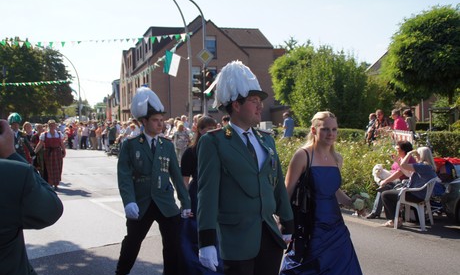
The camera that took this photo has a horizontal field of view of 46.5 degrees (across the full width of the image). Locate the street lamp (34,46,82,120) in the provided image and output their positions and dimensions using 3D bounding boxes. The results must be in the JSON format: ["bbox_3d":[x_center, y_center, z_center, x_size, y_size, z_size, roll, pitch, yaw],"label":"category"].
[{"bbox_3d":[-13.325,-3.370,41.500,3.700,7.700,0.350,-2,2,-16],"label":"street lamp"}]

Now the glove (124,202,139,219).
[{"bbox_3d":[-0.934,0.692,5.080,0.110,0.165,0.120,-3,2,-27],"label":"glove"}]

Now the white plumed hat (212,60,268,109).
[{"bbox_3d":[0.047,-0.338,3.350,0.300,0.280,0.240,0,3,32],"label":"white plumed hat"}]

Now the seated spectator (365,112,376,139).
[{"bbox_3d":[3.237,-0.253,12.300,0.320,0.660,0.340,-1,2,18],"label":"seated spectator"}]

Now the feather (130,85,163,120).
[{"bbox_3d":[-0.796,-0.338,5.170,0.270,0.325,0.310,-3,3,-30],"label":"feather"}]

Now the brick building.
[{"bbox_3d":[-4.403,-6.150,60.904,13.000,11.200,27.000,-2,2,-16],"label":"brick building"}]

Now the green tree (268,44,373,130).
[{"bbox_3d":[4.953,-2.382,29.000,5.300,5.500,4.600,-2,2,0],"label":"green tree"}]

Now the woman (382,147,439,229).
[{"bbox_3d":[2.697,0.751,8.050,0.820,1.190,0.520,0,2,28],"label":"woman"}]

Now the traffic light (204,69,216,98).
[{"bbox_3d":[-0.619,-1.698,17.000,0.330,0.930,0.360,-3,3,-30],"label":"traffic light"}]

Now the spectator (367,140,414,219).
[{"bbox_3d":[2.646,0.702,8.750,0.820,1.240,0.520,-1,2,18],"label":"spectator"}]

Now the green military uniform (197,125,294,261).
[{"bbox_3d":[0.097,0.344,3.350,0.570,0.830,0.360,-3,3,-33],"label":"green military uniform"}]

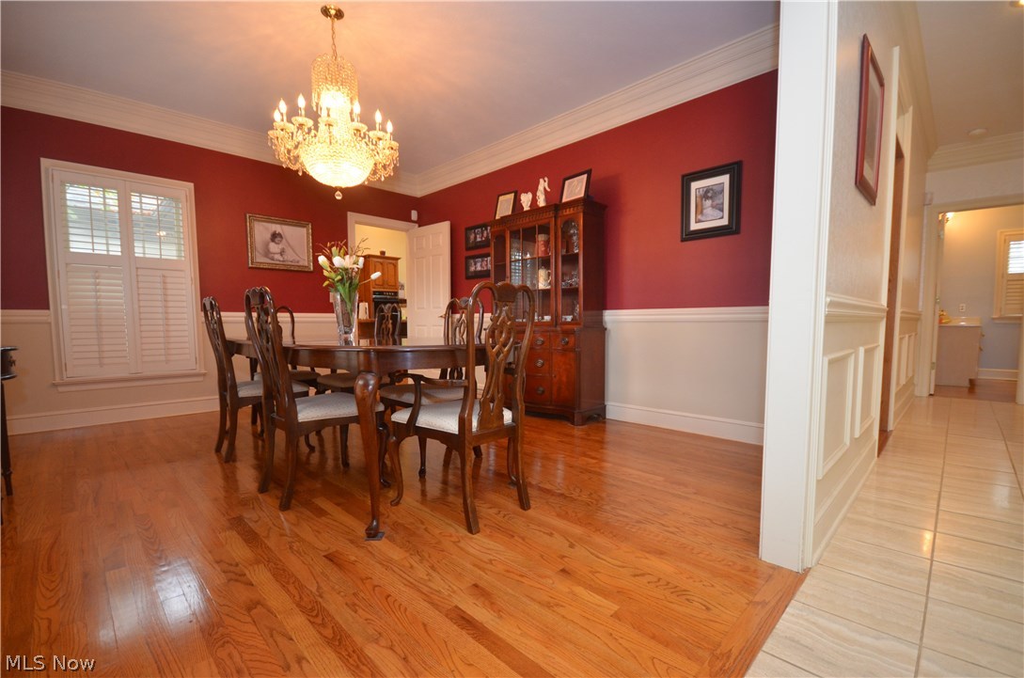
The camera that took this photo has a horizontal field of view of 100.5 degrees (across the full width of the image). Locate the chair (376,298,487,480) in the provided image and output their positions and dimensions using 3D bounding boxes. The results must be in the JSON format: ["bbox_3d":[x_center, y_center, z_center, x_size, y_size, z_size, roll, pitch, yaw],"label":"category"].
[{"bbox_3d":[-0.480,0.241,2.702,0.570,1.020,0.510,-3,4,-45],"label":"chair"}]

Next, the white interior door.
[{"bbox_3d":[-1.039,-0.379,5.317,0.764,2.040,0.042,2,3,38],"label":"white interior door"}]

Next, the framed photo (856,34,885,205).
[{"bbox_3d":[1.705,-0.995,2.035,0.530,0.660,0.030,-3,3,-42],"label":"framed photo"}]

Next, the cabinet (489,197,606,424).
[{"bbox_3d":[0.275,-0.237,3.985,0.422,1.859,1.176,-3,3,-44],"label":"cabinet"}]

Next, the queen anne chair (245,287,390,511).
[{"bbox_3d":[-1.006,0.266,2.191,0.510,1.020,0.570,2,4,44],"label":"queen anne chair"}]

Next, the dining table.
[{"bbox_3d":[-1.051,0.371,2.746,1.156,0.762,2.533,-3,3,-44],"label":"dining table"}]

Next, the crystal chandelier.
[{"bbox_3d":[-1.102,-1.441,2.654,0.764,1.136,0.764,-3,3,-44],"label":"crystal chandelier"}]

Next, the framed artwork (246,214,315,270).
[{"bbox_3d":[-2.425,-0.994,4.487,0.623,0.548,0.040,-3,3,-44],"label":"framed artwork"}]

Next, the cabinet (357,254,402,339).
[{"bbox_3d":[-2.974,-0.657,9.410,0.690,2.230,0.650,-3,4,-44],"label":"cabinet"}]

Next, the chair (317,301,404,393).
[{"bbox_3d":[-1.171,0.220,3.320,0.563,1.015,0.502,-3,3,-44],"label":"chair"}]

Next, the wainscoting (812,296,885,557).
[{"bbox_3d":[1.666,0.293,2.056,1.650,0.955,0.050,-3,4,-43],"label":"wainscoting"}]

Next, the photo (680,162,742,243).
[{"bbox_3d":[1.439,-0.988,3.102,0.035,0.502,0.415,-3,3,-44],"label":"photo"}]

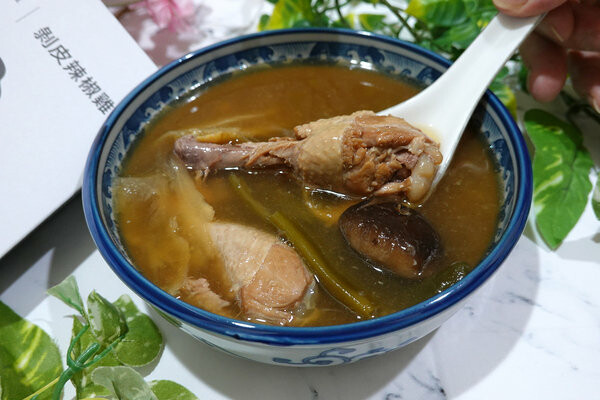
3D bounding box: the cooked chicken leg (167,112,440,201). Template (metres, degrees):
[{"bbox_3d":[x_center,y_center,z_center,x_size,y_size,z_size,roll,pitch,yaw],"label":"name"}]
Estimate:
[{"bbox_3d":[0.002,-0.022,0.295,0.121,0.039,0.041,4,47,6],"label":"cooked chicken leg"}]

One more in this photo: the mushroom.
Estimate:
[{"bbox_3d":[0.039,0.016,0.270,0.041,0.026,0.046,-36,55,-27],"label":"mushroom"}]

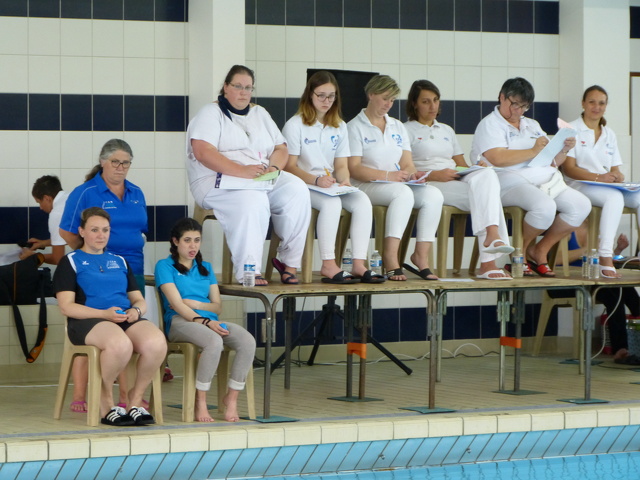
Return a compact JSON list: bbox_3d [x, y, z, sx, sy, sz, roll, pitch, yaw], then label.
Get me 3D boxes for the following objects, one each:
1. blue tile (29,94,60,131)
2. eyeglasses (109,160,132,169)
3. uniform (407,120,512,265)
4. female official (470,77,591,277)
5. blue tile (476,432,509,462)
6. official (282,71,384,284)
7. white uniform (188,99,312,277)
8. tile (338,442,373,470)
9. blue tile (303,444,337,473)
[{"bbox_3d":[-1.871,-0.866,20.917,0.247,0.250,0.010,-1,2,-34],"label":"blue tile"},{"bbox_3d":[-1.198,-0.454,18.319,0.137,0.046,0.140,-1,7,-22],"label":"eyeglasses"},{"bbox_3d":[0.893,-0.322,20.200,0.460,0.930,0.640,-1,2,-33],"label":"uniform"},{"bbox_3d":[1.385,-0.420,20.450,0.600,1.310,0.760,-1,2,-37],"label":"female official"},{"bbox_3d":[1.021,1.216,18.161,0.122,0.245,0.010,-1,46,-34],"label":"blue tile"},{"bbox_3d":[0.101,-0.378,18.129,0.460,1.250,0.620,-1,2,-35],"label":"official"},{"bbox_3d":[-0.439,-0.289,18.964,0.640,1.090,0.700,-1,2,-34],"label":"white uniform"},{"bbox_3d":[0.195,1.228,17.597,0.122,0.245,0.010,-1,46,-34],"label":"tile"},{"bbox_3d":[-0.011,1.231,17.456,0.122,0.245,0.010,-1,46,-34],"label":"blue tile"}]

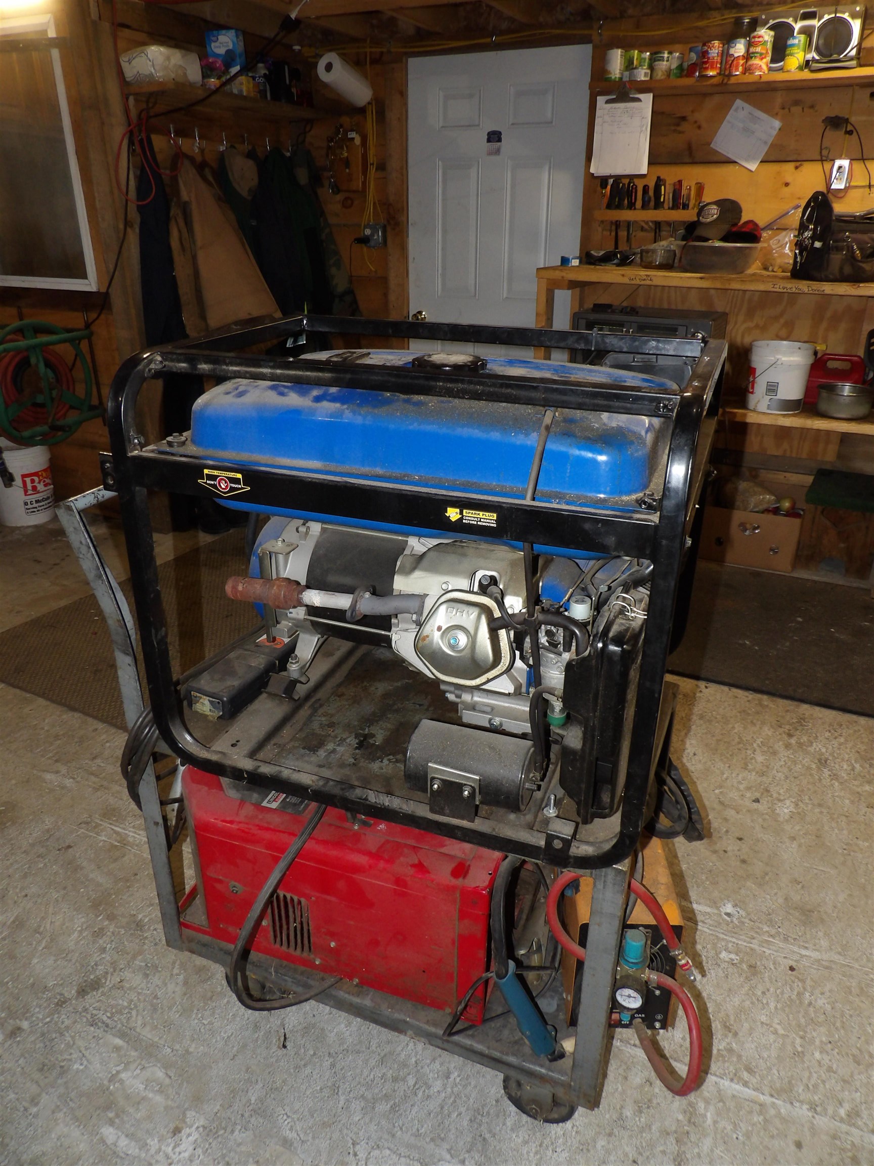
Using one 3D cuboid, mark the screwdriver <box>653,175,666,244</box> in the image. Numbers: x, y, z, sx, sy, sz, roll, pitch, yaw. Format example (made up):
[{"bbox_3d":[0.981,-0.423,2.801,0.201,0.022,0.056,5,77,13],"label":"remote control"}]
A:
[{"bbox_3d":[0.940,-1.589,3.441,0.028,0.259,0.028,12,28,23],"label":"screwdriver"}]

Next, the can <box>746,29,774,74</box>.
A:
[{"bbox_3d":[1.163,-1.900,2.908,0.080,0.138,0.080,12,28,23],"label":"can"}]

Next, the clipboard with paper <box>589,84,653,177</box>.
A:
[{"bbox_3d":[0.728,-1.767,3.161,0.230,0.322,0.025,12,28,23],"label":"clipboard with paper"}]

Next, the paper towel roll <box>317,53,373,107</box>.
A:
[{"bbox_3d":[-0.406,-2.282,3.694,0.125,0.125,0.280,15,10,28],"label":"paper towel roll"}]

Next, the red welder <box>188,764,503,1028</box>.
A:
[{"bbox_3d":[-0.145,0.481,1.442,0.580,0.310,0.265,9,25,18],"label":"red welder"}]

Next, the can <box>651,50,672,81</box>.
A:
[{"bbox_3d":[0.848,-1.942,3.051,0.070,0.099,0.070,12,28,23],"label":"can"}]

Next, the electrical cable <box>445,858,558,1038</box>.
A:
[{"bbox_3d":[0.104,0.582,1.296,0.134,0.328,0.119,12,28,23],"label":"electrical cable"}]

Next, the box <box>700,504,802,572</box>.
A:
[{"bbox_3d":[1.383,-0.242,3.530,0.376,0.237,0.320,12,28,23],"label":"box"}]

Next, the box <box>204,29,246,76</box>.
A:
[{"bbox_3d":[-0.848,-2.109,3.268,0.147,0.195,0.054,11,26,23],"label":"box"}]

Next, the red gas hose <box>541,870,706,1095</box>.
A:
[{"bbox_3d":[0.277,0.612,1.242,0.231,0.387,0.149,0,26,0],"label":"red gas hose"}]

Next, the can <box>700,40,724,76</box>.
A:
[{"bbox_3d":[1.008,-1.923,2.978,0.075,0.112,0.075,12,28,23],"label":"can"}]

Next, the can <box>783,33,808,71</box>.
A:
[{"bbox_3d":[1.267,-1.868,2.863,0.072,0.113,0.072,12,28,23],"label":"can"}]

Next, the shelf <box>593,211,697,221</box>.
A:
[{"bbox_3d":[0.926,-1.596,3.516,0.479,0.039,0.090,11,26,23],"label":"shelf"}]

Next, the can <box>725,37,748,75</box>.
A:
[{"bbox_3d":[1.147,-2.018,3.097,0.073,0.109,0.073,11,26,23],"label":"can"}]

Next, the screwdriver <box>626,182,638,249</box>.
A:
[{"bbox_3d":[0.836,-1.593,3.496,0.028,0.262,0.028,12,28,23],"label":"screwdriver"}]

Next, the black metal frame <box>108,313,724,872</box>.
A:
[{"bbox_3d":[0.000,-0.043,1.251,0.745,0.630,0.492,10,27,19],"label":"black metal frame"}]

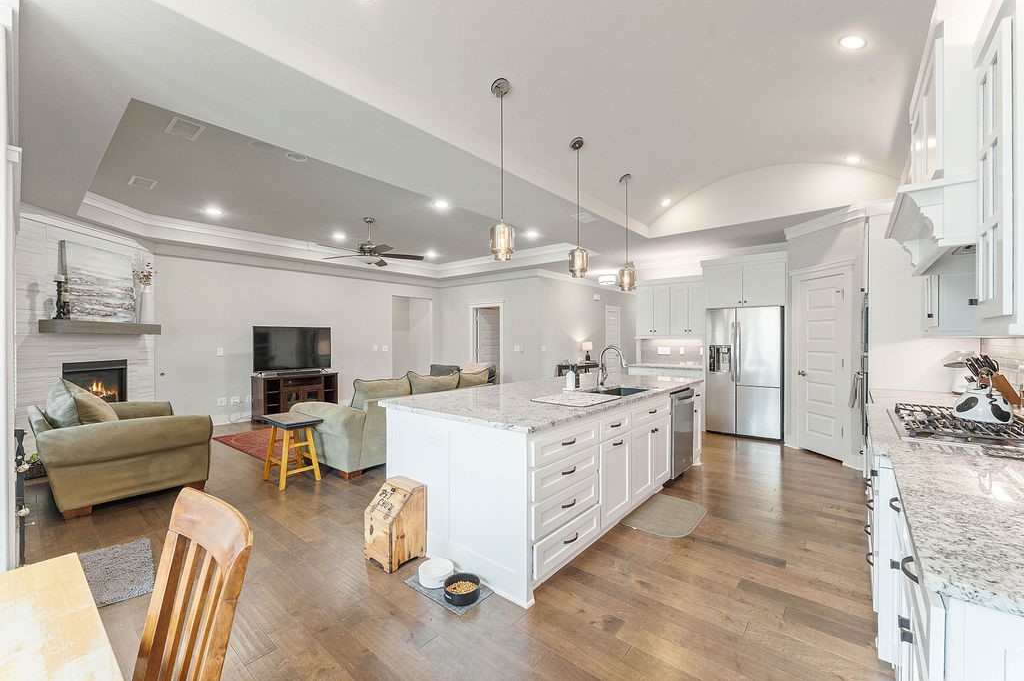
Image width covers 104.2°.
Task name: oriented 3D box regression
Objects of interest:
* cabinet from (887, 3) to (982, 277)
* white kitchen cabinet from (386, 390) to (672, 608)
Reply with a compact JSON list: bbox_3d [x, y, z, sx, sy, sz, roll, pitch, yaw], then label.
[{"bbox_3d":[2.188,-0.885,1.884,0.580,1.030,1.070,0,0,40],"label":"cabinet"},{"bbox_3d":[0.304,0.891,3.178,1.230,0.878,2.160,0,0,40],"label":"white kitchen cabinet"}]

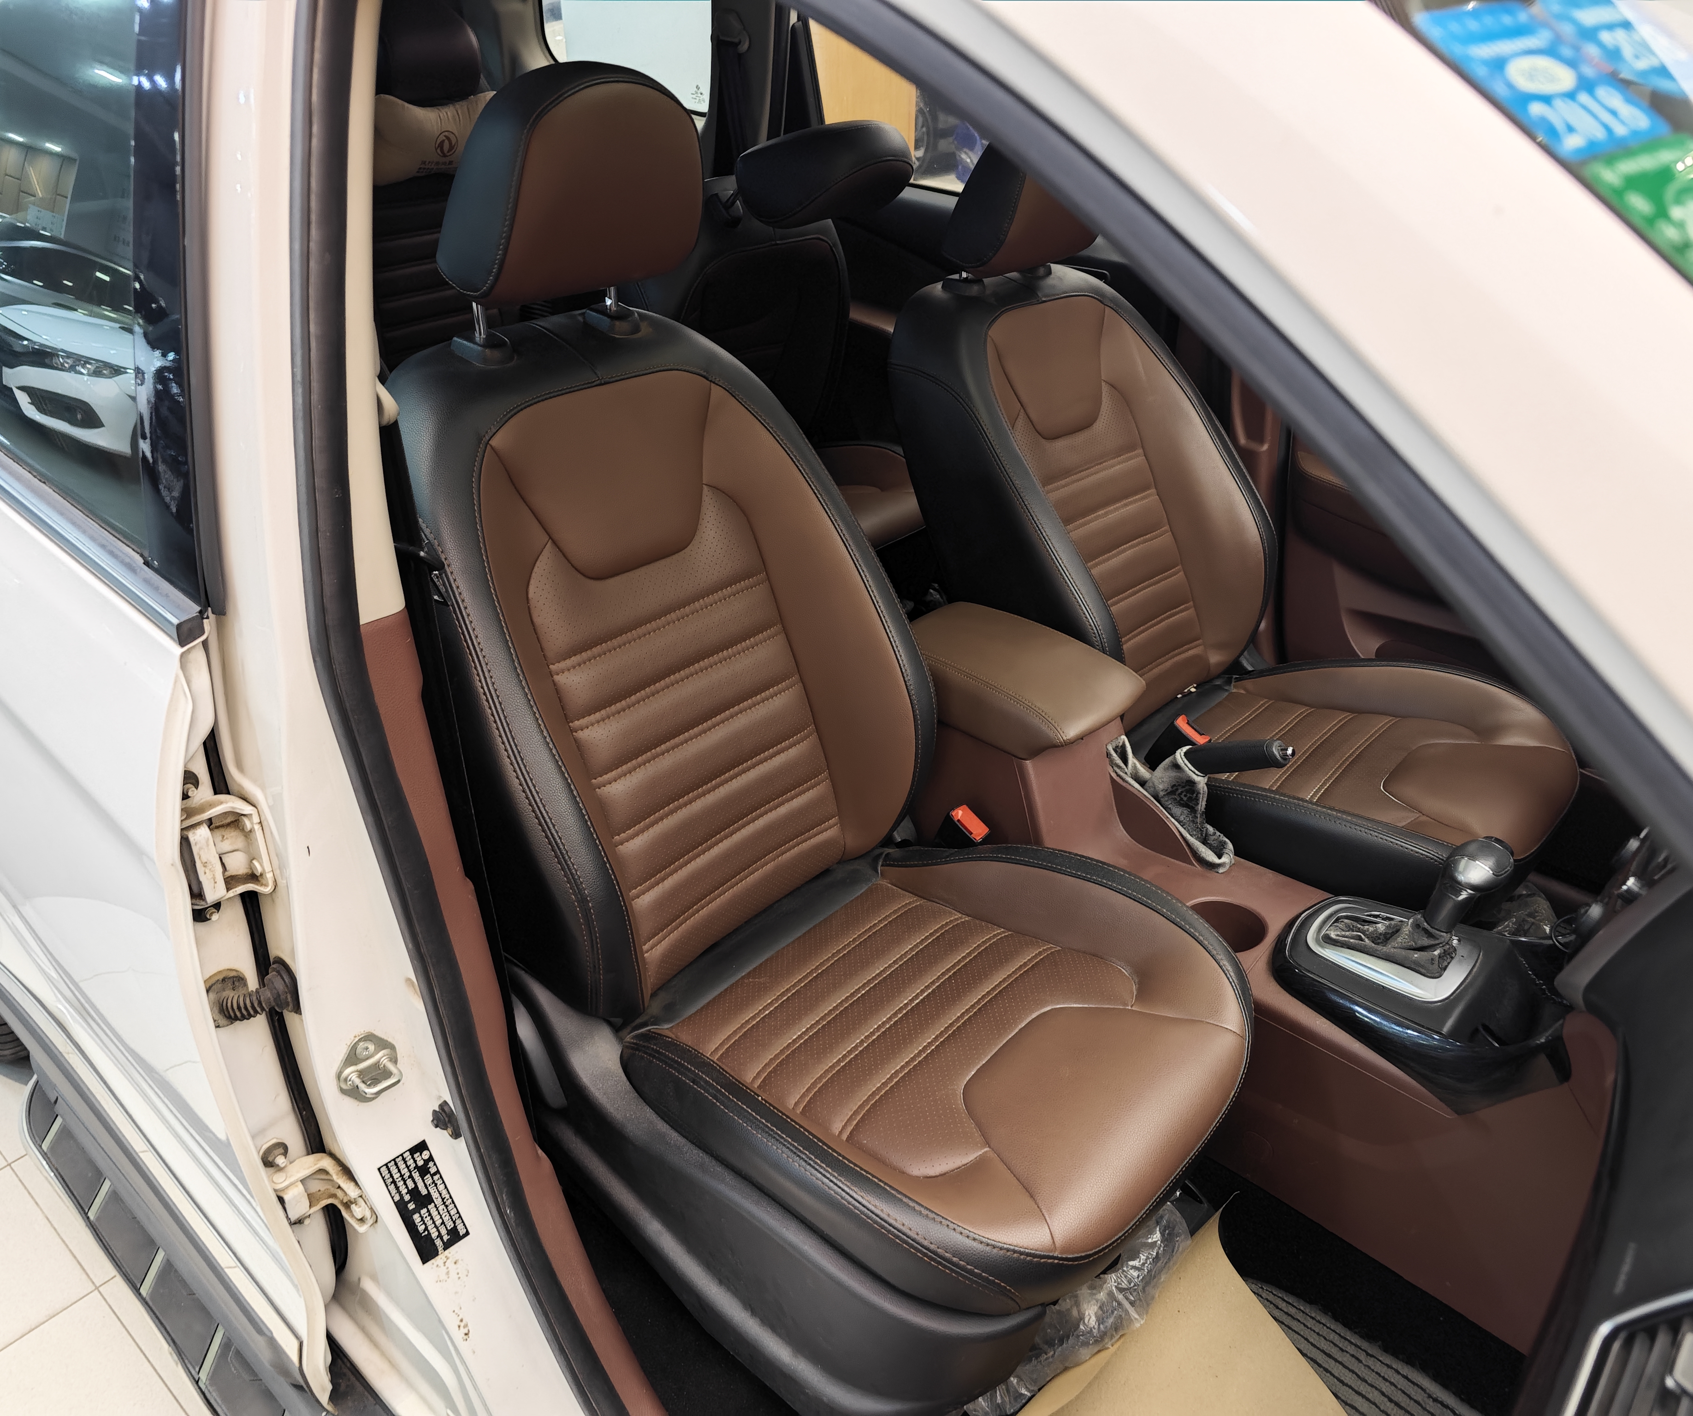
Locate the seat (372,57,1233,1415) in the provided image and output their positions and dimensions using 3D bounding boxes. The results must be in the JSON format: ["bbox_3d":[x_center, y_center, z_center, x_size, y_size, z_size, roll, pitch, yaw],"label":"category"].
[{"bbox_3d":[-0.021,0.024,1.152,0.880,1.050,0.540,26,38,34],"label":"seat"}]

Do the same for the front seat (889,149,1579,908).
[{"bbox_3d":[0.495,-0.203,1.603,0.910,1.050,0.540,26,38,34],"label":"front seat"}]

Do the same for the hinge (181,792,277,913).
[{"bbox_3d":[-0.431,0.100,0.873,0.050,0.065,0.050,26,38,34],"label":"hinge"}]

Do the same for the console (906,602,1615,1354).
[{"bbox_3d":[0.391,0.218,1.372,0.900,0.450,0.250,26,38,34],"label":"console"}]

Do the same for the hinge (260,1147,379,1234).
[{"bbox_3d":[-0.435,0.394,1.035,0.050,0.045,0.060,26,38,34],"label":"hinge"}]

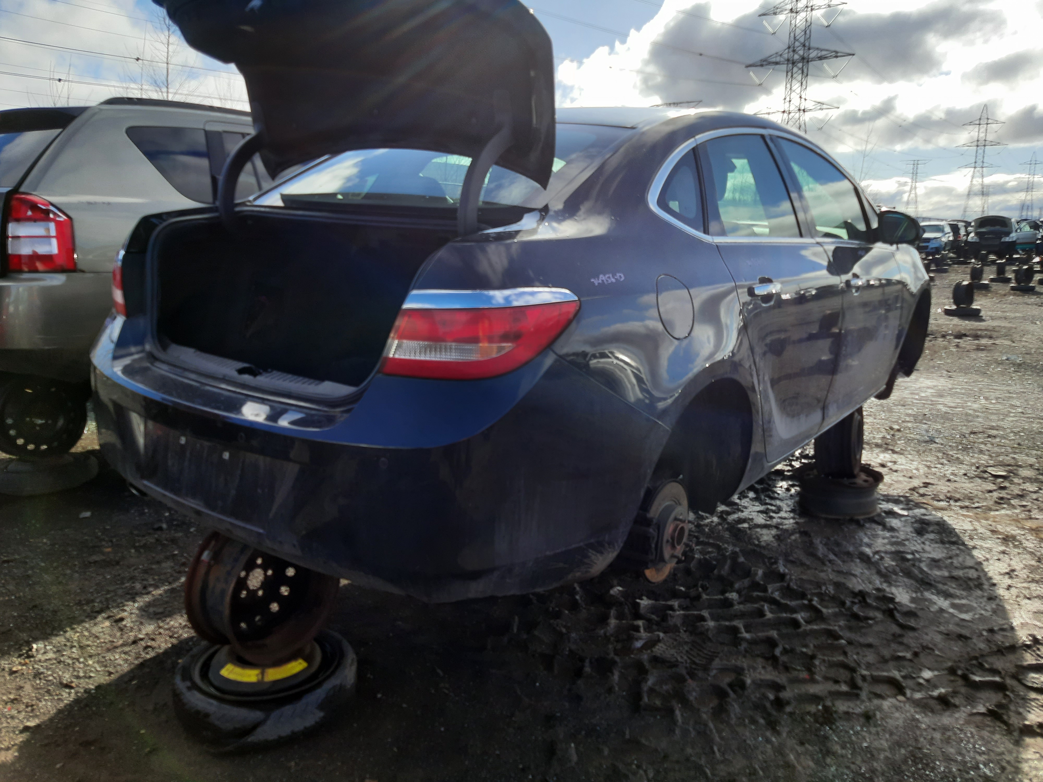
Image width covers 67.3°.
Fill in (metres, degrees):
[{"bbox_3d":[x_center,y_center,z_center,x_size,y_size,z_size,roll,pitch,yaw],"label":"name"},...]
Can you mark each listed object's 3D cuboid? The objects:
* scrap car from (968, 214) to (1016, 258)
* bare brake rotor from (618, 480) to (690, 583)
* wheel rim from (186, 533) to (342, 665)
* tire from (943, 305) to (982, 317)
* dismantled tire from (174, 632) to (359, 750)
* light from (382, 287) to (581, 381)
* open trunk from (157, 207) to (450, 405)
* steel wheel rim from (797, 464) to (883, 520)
[{"bbox_3d":[21.839,-7.221,36.168,1.820,1.650,4.600,8,14,33],"label":"scrap car"},{"bbox_3d":[0.428,0.430,2.362,0.150,0.295,0.310,12,19,35],"label":"bare brake rotor"},{"bbox_3d":[-0.795,0.607,2.447,0.187,0.440,0.440,8,14,33],"label":"wheel rim"},{"bbox_3d":[8.150,-1.487,14.490,0.605,0.155,0.605,0,11,0],"label":"tire"},{"bbox_3d":[-0.813,0.940,2.506,0.555,0.120,0.555,0,11,0],"label":"dismantled tire"},{"bbox_3d":[-0.084,-0.119,1.631,0.340,0.195,0.300,12,19,35],"label":"light"},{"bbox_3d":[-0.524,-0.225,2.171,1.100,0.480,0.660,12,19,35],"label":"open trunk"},{"bbox_3d":[1.757,0.550,4.338,0.430,0.178,0.430,0,11,0],"label":"steel wheel rim"}]

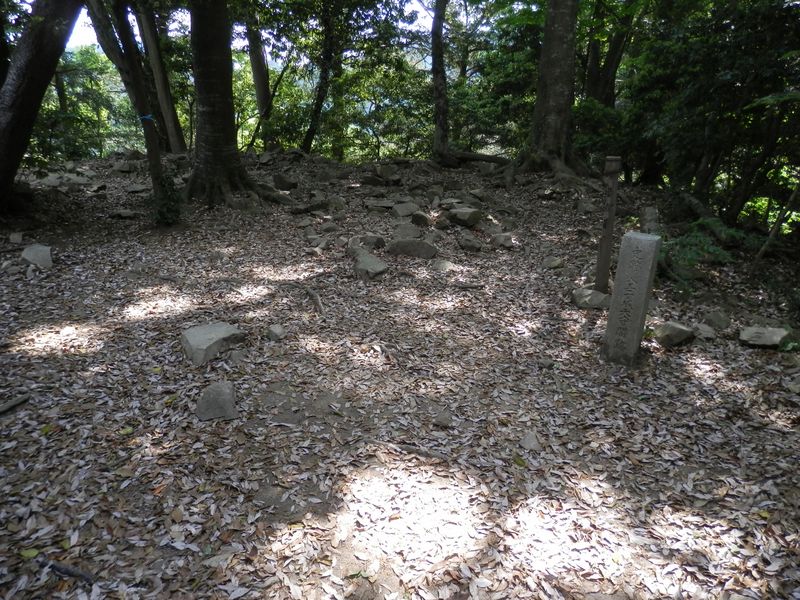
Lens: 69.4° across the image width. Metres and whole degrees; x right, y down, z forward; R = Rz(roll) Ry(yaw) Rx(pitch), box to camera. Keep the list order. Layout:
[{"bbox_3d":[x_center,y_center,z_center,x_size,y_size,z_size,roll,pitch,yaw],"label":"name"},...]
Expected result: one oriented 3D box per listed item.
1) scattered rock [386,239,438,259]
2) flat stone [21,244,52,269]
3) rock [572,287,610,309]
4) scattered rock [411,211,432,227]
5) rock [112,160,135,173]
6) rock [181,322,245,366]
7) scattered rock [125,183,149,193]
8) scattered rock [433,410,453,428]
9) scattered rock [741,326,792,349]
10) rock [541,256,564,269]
[{"bbox_3d":[0.152,-0.645,7.200,0.620,0.200,0.380,2,14,0],"label":"scattered rock"},{"bbox_3d":[-3.641,-0.440,5.795,0.262,0.196,0.262,-11,20,-31],"label":"flat stone"},{"bbox_3d":[1.639,-0.030,4.914,0.332,0.139,0.249,6,18,18],"label":"rock"},{"bbox_3d":[0.313,-1.200,8.500,0.310,0.190,0.270,2,14,0],"label":"scattered rock"},{"bbox_3d":[-5.642,-2.727,11.800,0.410,0.210,0.330,-3,14,-17],"label":"rock"},{"bbox_3d":[-1.240,0.289,3.800,0.380,0.180,0.330,-5,14,-20],"label":"rock"},{"bbox_3d":[-3.998,-1.704,8.820,0.322,0.127,0.258,-7,19,-23],"label":"scattered rock"},{"bbox_3d":[0.216,0.606,2.930,0.095,0.060,0.095,0,13,0],"label":"scattered rock"},{"bbox_3d":[2.527,0.263,4.000,0.350,0.130,0.230,0,19,0],"label":"scattered rock"},{"bbox_3d":[1.527,-0.374,5.768,0.203,0.095,0.163,5,18,15],"label":"rock"}]

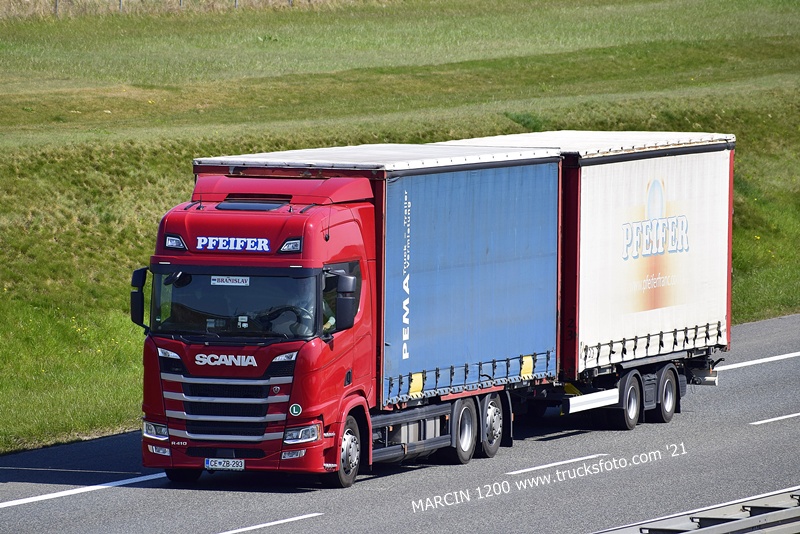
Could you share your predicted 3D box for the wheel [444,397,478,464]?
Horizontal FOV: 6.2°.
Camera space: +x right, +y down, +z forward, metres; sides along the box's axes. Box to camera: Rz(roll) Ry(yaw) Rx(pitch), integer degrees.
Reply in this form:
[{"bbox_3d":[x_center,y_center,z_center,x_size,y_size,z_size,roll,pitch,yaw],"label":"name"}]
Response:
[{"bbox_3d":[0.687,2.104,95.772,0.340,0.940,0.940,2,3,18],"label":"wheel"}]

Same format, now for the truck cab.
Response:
[{"bbox_3d":[-1.815,0.800,91.373,2.650,3.780,2.150,2,3,18],"label":"truck cab"}]

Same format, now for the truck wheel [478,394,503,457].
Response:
[{"bbox_3d":[1.094,2.055,97.045,0.340,0.940,0.940,2,3,18],"label":"truck wheel"}]

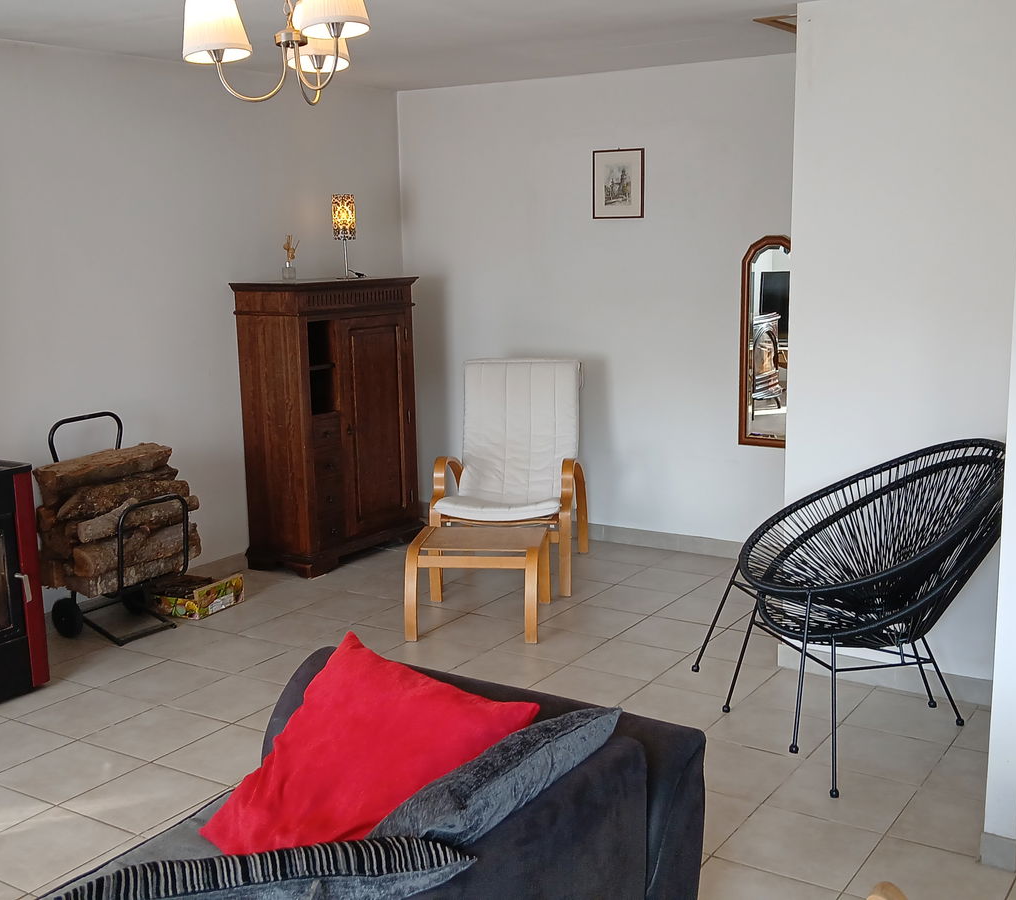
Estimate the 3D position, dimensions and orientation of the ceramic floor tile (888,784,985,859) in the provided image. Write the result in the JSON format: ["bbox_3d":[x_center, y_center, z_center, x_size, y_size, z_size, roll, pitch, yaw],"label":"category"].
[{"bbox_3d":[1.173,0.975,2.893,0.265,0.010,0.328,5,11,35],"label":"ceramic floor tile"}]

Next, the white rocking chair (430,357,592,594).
[{"bbox_3d":[0.028,0.101,5.339,0.645,1.010,0.840,1,9,10],"label":"white rocking chair"}]

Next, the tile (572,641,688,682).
[{"bbox_3d":[0.452,0.800,4.160,0.335,0.012,0.335,6,12,37],"label":"tile"}]

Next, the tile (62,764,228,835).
[{"bbox_3d":[-1.064,1.024,3.238,0.335,0.010,0.335,5,11,33],"label":"tile"}]

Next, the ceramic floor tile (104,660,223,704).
[{"bbox_3d":[-1.256,0.856,4.056,0.335,0.012,0.335,5,11,31],"label":"ceramic floor tile"}]

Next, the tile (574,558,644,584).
[{"bbox_3d":[0.460,0.589,5.403,0.328,0.010,0.328,5,11,32],"label":"tile"}]

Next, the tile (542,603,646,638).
[{"bbox_3d":[0.359,0.721,4.630,0.335,0.012,0.335,6,12,35],"label":"tile"}]

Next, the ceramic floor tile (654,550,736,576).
[{"bbox_3d":[0.950,0.573,5.499,0.335,0.010,0.325,5,11,33],"label":"ceramic floor tile"}]

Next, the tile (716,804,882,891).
[{"bbox_3d":[0.735,1.000,2.781,0.328,0.010,0.328,5,11,35],"label":"tile"}]

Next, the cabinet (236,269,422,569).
[{"bbox_3d":[-0.898,-0.149,5.680,0.420,1.400,0.890,5,12,33],"label":"cabinet"}]

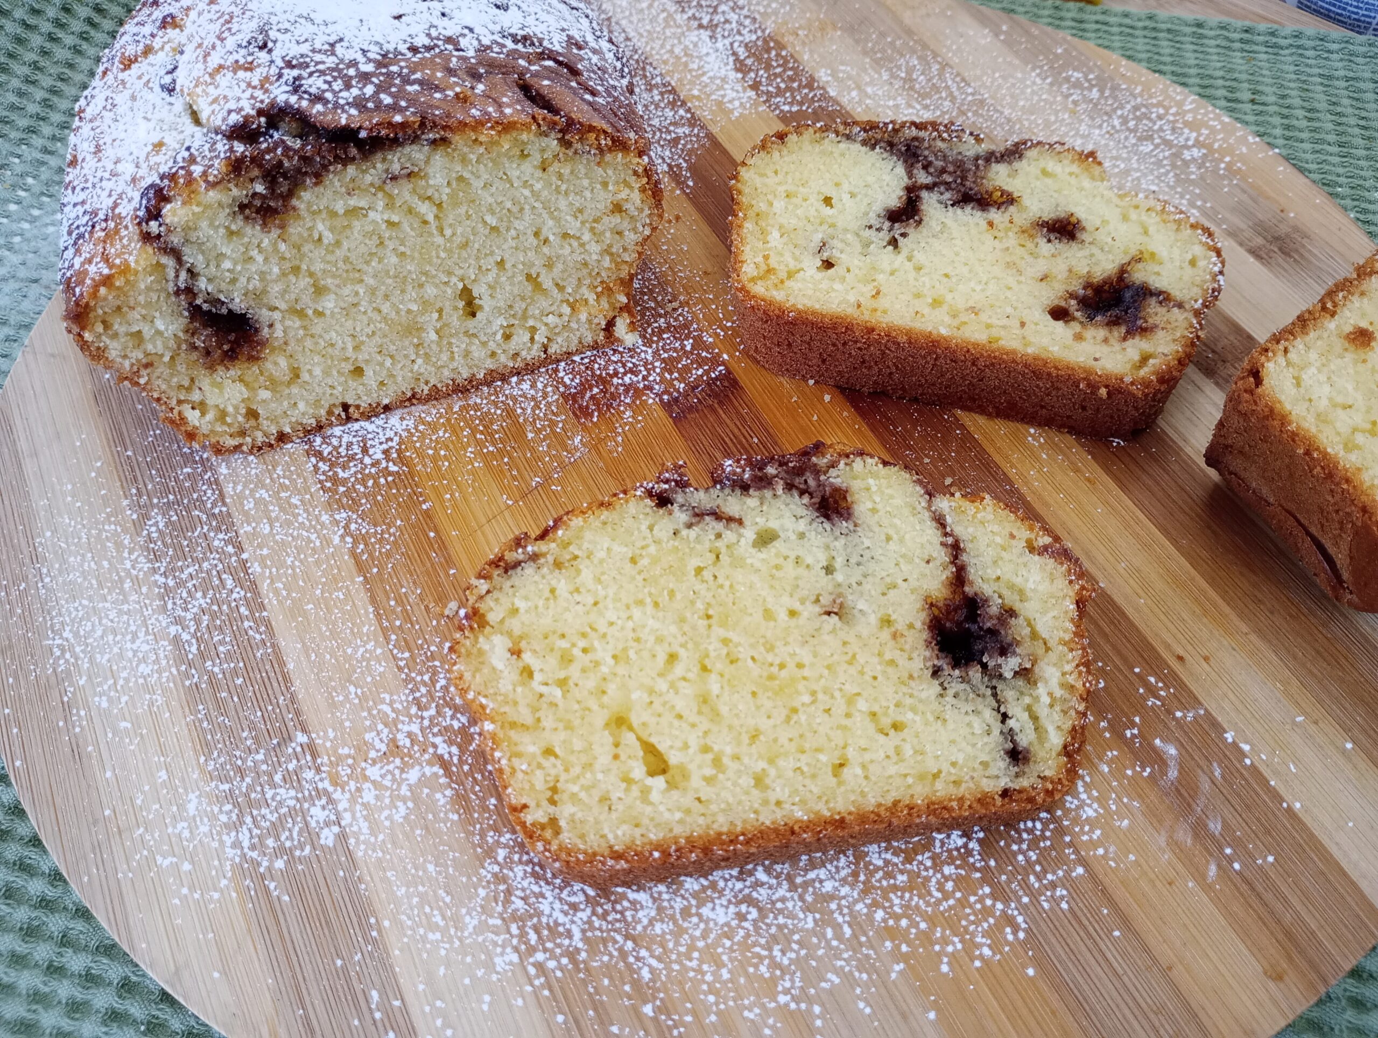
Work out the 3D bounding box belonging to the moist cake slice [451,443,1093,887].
[{"bbox_3d":[0.015,0.022,0.199,0.111,0.016,0.076,-6,55,-3],"label":"moist cake slice"}]

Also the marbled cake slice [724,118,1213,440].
[{"bbox_3d":[0.060,-0.057,0.248,0.106,0.019,0.069,15,57,11],"label":"marbled cake slice"}]

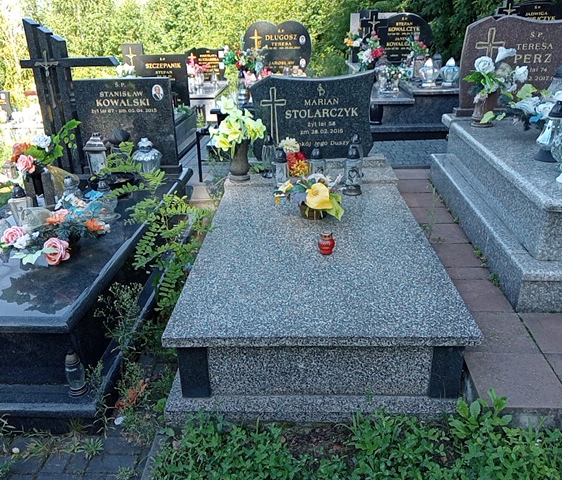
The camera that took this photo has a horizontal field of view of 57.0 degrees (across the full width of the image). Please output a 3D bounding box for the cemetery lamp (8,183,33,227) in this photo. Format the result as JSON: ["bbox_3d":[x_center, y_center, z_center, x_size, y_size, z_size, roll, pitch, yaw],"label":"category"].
[{"bbox_3d":[-1.402,-0.189,2.800,0.131,0.234,0.131,-1,24,2],"label":"cemetery lamp"}]

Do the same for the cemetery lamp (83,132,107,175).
[{"bbox_3d":[-1.271,-0.594,3.550,0.146,0.280,0.146,0,25,5],"label":"cemetery lamp"}]

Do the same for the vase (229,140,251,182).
[{"bbox_3d":[-0.272,-0.530,3.468,0.134,0.259,0.134,-1,24,3],"label":"vase"}]

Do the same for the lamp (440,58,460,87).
[{"bbox_3d":[1.873,-1.859,5.719,0.217,0.295,0.217,-1,24,3],"label":"lamp"}]

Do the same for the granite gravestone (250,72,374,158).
[{"bbox_3d":[0.216,-0.852,3.570,0.828,0.584,0.091,-1,24,1],"label":"granite gravestone"}]

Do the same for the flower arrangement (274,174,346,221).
[{"bbox_3d":[0.178,-0.273,3.079,0.399,0.233,0.314,0,24,3],"label":"flower arrangement"}]

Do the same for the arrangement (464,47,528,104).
[{"bbox_3d":[1.700,-1.294,4.107,0.448,0.422,0.361,0,24,3],"label":"arrangement"}]

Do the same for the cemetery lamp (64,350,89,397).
[{"bbox_3d":[-0.824,0.523,2.065,0.083,0.185,0.083,0,25,5],"label":"cemetery lamp"}]

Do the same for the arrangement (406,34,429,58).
[{"bbox_3d":[1.456,-2.065,5.523,0.251,0.257,0.228,-1,24,2],"label":"arrangement"}]

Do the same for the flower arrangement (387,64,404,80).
[{"bbox_3d":[1.390,-1.997,6.227,0.195,0.194,0.183,0,24,3],"label":"flower arrangement"}]

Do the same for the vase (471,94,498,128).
[{"bbox_3d":[1.549,-0.985,3.950,0.154,0.235,0.154,0,24,4],"label":"vase"}]

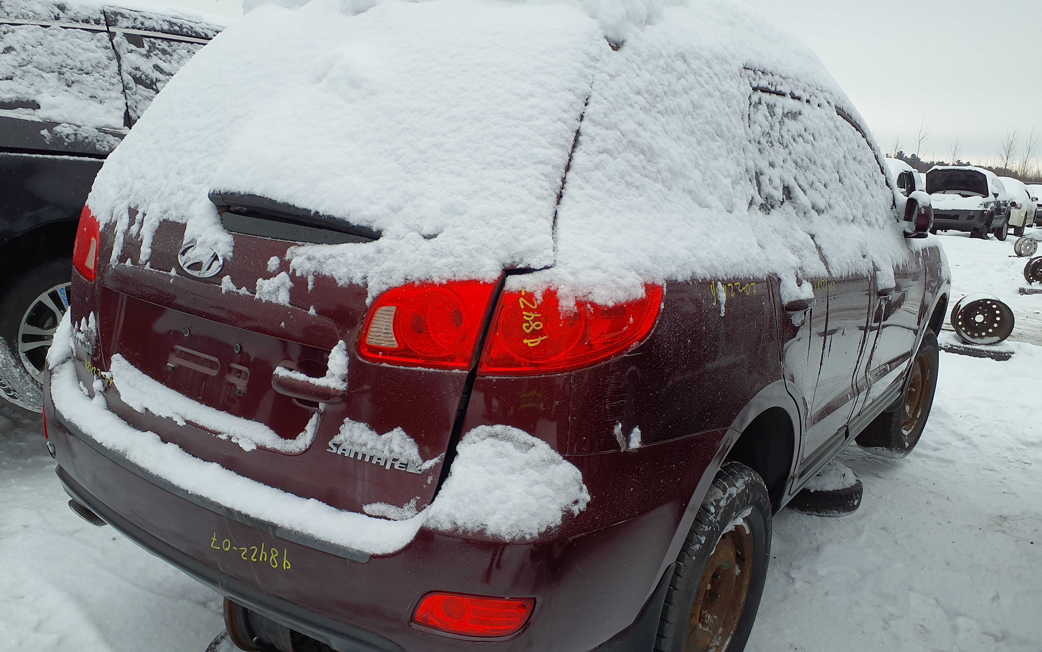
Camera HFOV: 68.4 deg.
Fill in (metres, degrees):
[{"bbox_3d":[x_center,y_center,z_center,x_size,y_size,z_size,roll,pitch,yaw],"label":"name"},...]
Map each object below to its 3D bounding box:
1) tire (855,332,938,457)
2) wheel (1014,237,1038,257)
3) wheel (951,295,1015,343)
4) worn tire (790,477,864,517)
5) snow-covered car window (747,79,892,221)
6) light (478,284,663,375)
[{"bbox_3d":[2.095,0.357,4.285,0.235,0.730,0.730,14,16,42],"label":"tire"},{"bbox_3d":[11.592,-1.803,17.600,0.430,0.430,0.190,1,11,-8],"label":"wheel"},{"bbox_3d":[4.038,-0.056,6.718,0.440,0.440,0.195,6,14,16],"label":"wheel"},{"bbox_3d":[1.351,0.732,3.750,0.610,0.170,0.610,12,15,36],"label":"worn tire"},{"bbox_3d":[1.129,-0.587,2.752,0.100,0.420,1.550,-16,-2,38],"label":"snow-covered car window"},{"bbox_3d":[0.104,-0.021,1.403,0.160,0.170,0.400,12,15,36],"label":"light"}]

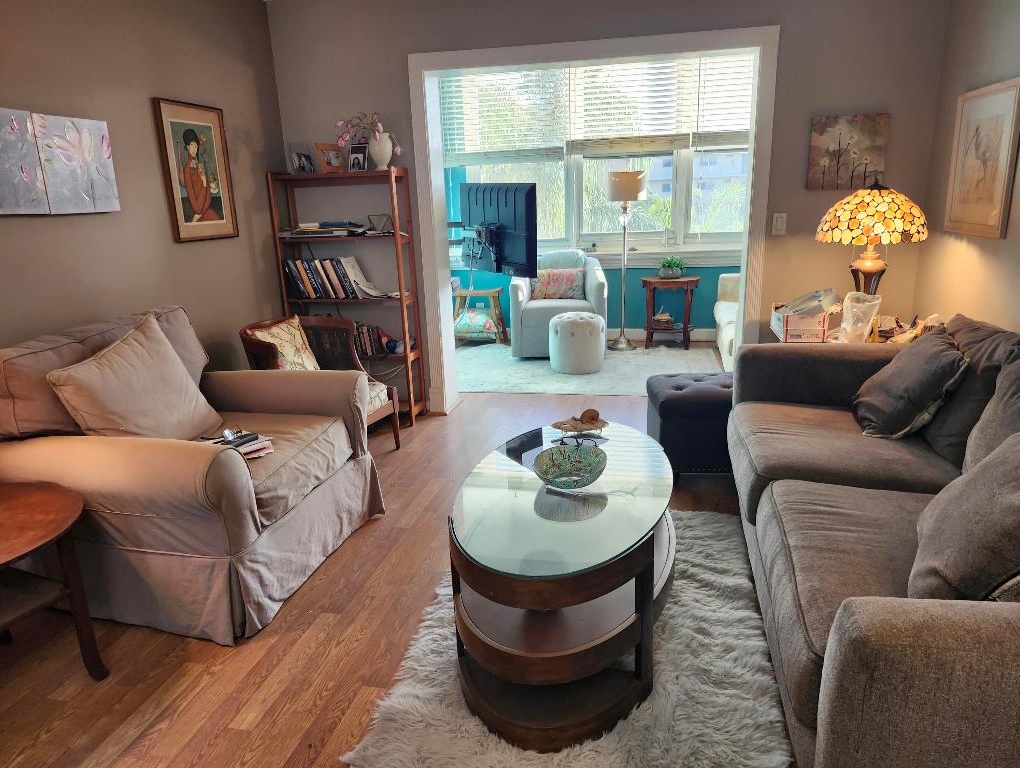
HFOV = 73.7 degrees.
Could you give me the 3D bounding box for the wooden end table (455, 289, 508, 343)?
[{"bbox_3d":[-0.298,-0.648,6.521,0.547,0.527,0.334,1,16,12],"label":"wooden end table"}]

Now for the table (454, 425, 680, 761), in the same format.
[{"bbox_3d":[0.197,0.527,2.212,0.654,0.481,1.208,2,16,15],"label":"table"}]

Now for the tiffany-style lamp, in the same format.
[{"bbox_3d":[1.774,-0.609,3.376,0.511,0.761,0.511,1,16,12],"label":"tiffany-style lamp"}]

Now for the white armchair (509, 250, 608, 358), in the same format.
[{"bbox_3d":[0.467,-0.710,5.979,0.821,0.876,0.774,0,15,9],"label":"white armchair"}]

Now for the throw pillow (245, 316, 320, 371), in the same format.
[{"bbox_3d":[-1.173,-0.141,3.611,0.140,0.427,0.434,-18,9,22],"label":"throw pillow"}]

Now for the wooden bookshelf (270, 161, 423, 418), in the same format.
[{"bbox_3d":[-0.983,-0.522,4.218,0.814,1.538,0.220,1,16,12],"label":"wooden bookshelf"}]

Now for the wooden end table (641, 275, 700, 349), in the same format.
[{"bbox_3d":[1.425,-0.632,6.070,0.510,0.609,0.387,1,16,12],"label":"wooden end table"}]

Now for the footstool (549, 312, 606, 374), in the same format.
[{"bbox_3d":[0.544,-0.346,5.447,0.451,0.447,0.451,1,16,12],"label":"footstool"}]

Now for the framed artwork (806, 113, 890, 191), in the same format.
[{"bbox_3d":[1.746,-1.195,3.515,0.380,0.370,0.032,1,16,12],"label":"framed artwork"}]

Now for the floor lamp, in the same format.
[{"bbox_3d":[1.023,-1.067,5.982,0.334,1.522,0.334,1,16,12],"label":"floor lamp"}]

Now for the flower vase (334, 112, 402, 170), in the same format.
[{"bbox_3d":[-0.811,-1.386,3.912,0.407,0.310,0.240,1,16,12],"label":"flower vase"}]

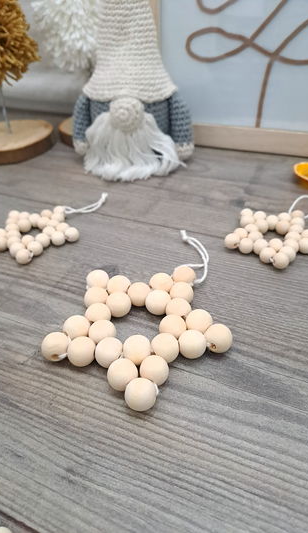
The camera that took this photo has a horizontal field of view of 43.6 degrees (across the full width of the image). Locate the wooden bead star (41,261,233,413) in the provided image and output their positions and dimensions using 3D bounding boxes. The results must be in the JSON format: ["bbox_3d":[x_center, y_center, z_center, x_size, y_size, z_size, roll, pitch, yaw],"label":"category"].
[{"bbox_3d":[-0.008,0.032,0.200,0.096,0.014,0.092,-3,39,2],"label":"wooden bead star"}]

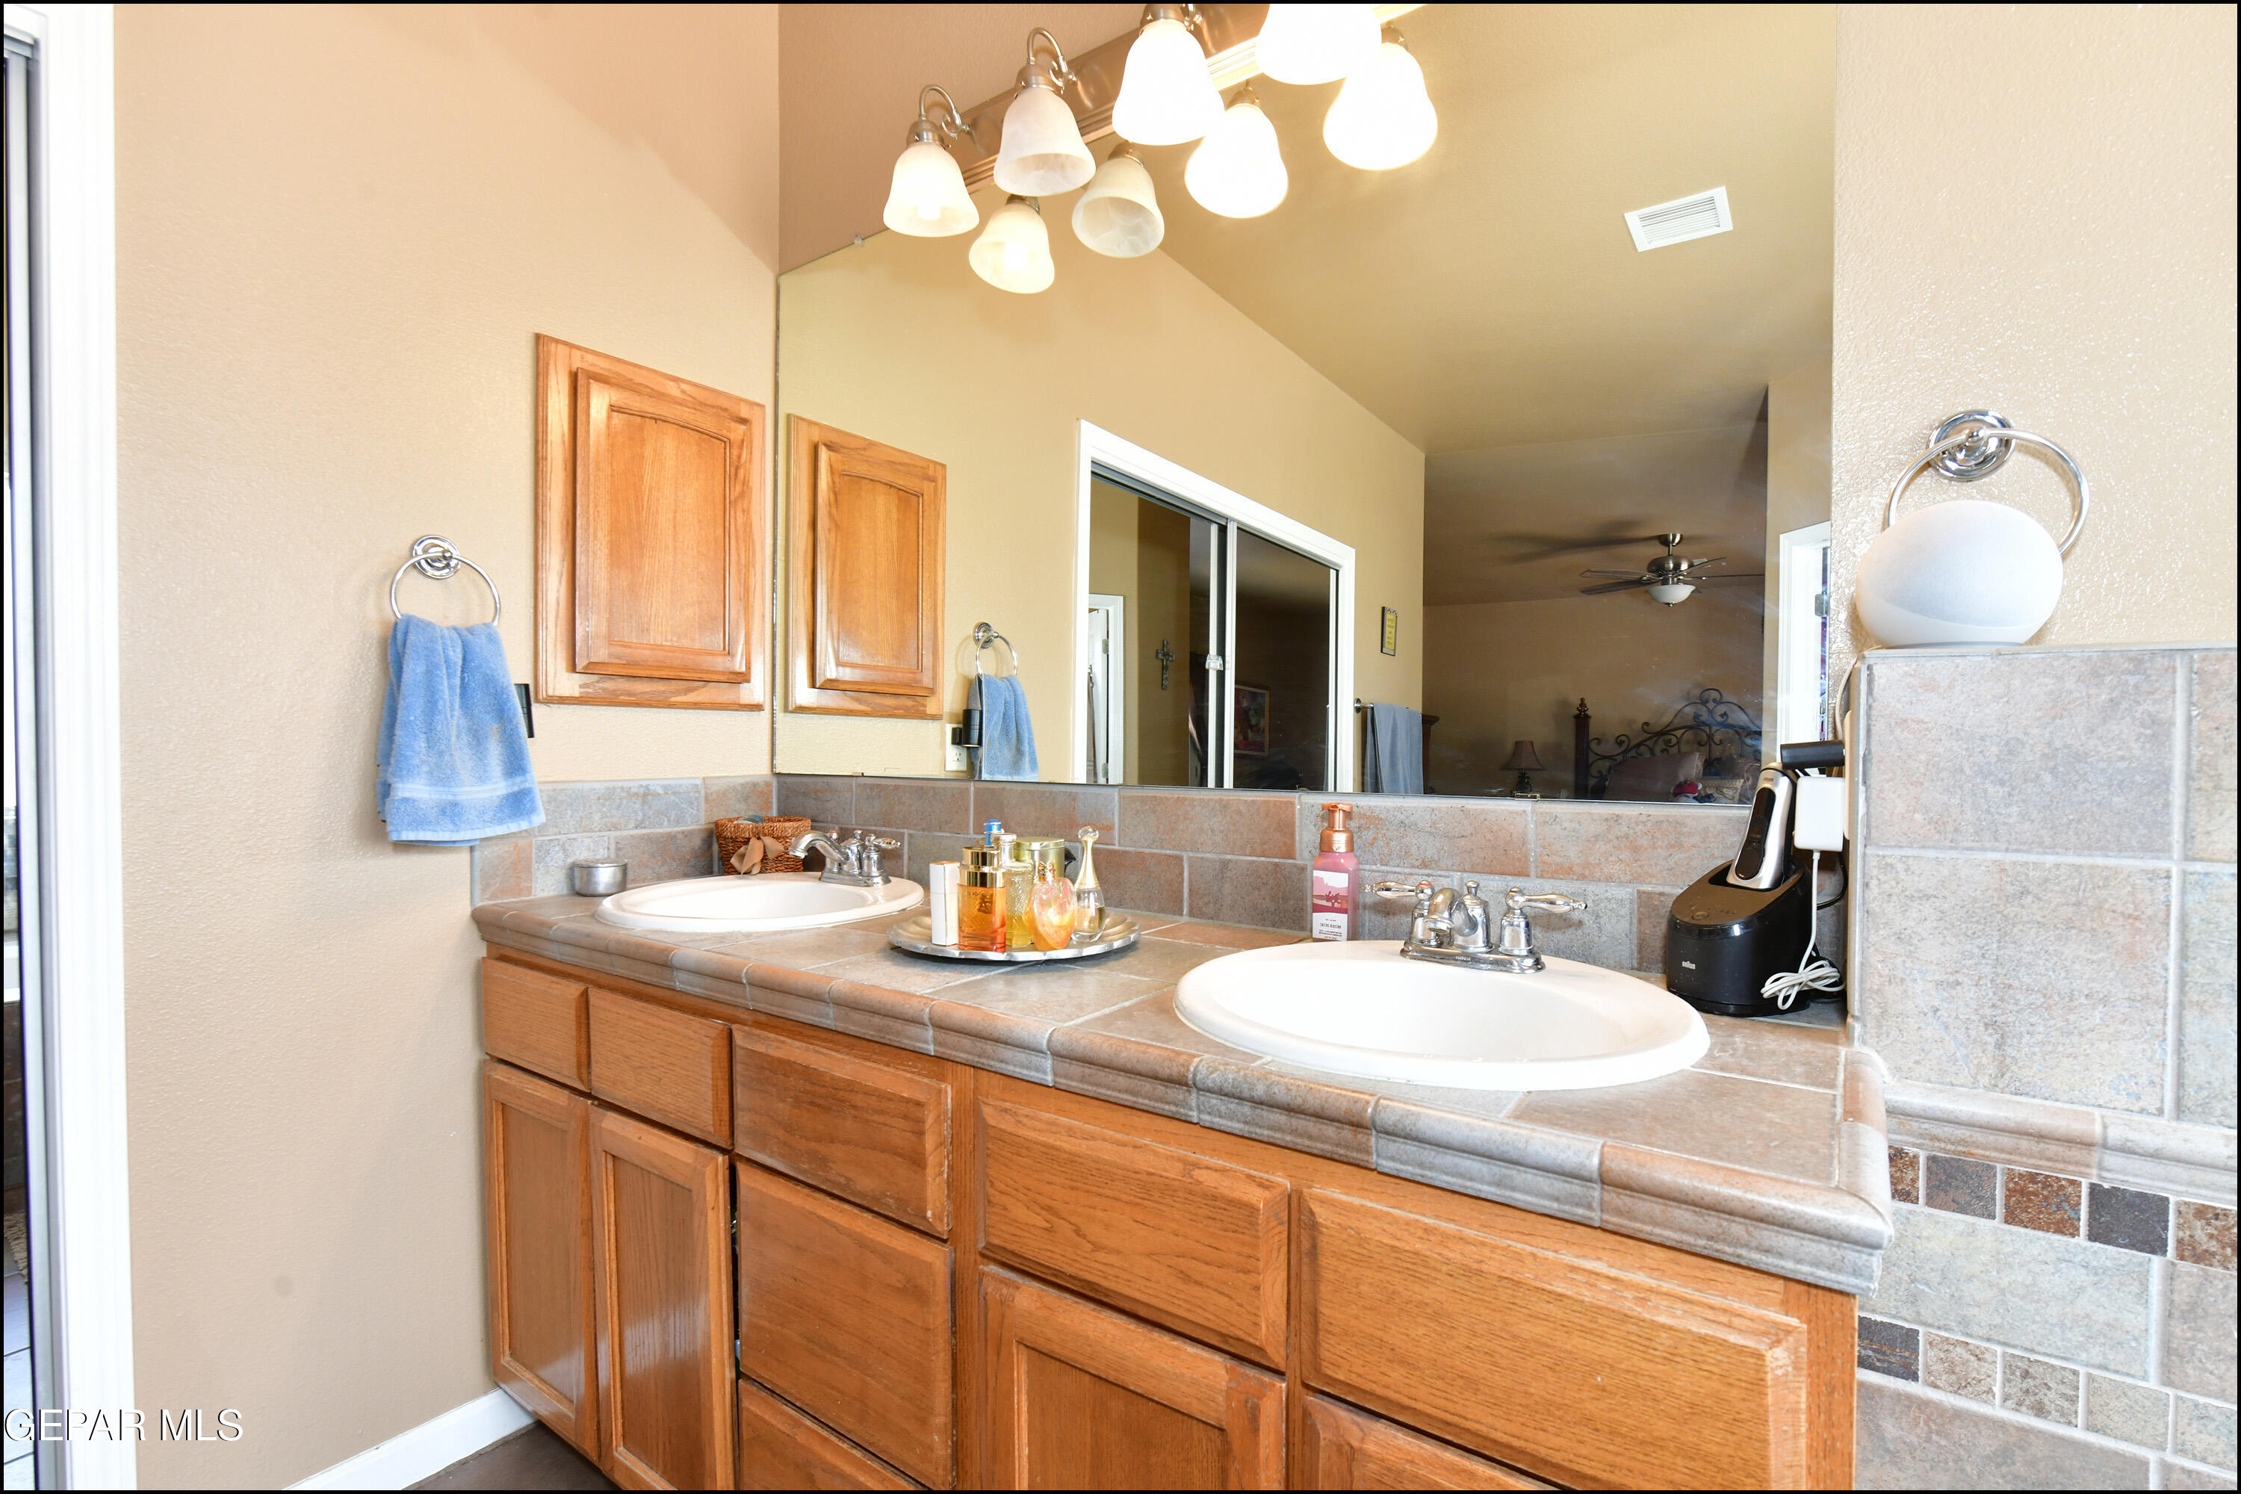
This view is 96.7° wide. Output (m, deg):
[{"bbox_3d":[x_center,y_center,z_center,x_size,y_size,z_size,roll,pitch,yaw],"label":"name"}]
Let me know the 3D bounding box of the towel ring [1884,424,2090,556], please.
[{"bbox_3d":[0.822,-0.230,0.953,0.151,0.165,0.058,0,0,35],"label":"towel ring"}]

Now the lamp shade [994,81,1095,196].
[{"bbox_3d":[-0.123,-0.938,1.526,0.158,0.131,0.158,0,0,0],"label":"lamp shade"}]

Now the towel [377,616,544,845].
[{"bbox_3d":[-0.997,-0.026,1.512,0.086,0.332,0.214,0,0,35],"label":"towel"}]

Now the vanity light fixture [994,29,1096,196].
[{"bbox_3d":[-0.114,-0.978,1.522,0.157,0.230,0.163,0,0,0],"label":"vanity light fixture"}]

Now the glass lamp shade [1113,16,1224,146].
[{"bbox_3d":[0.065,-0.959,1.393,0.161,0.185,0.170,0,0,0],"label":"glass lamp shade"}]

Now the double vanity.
[{"bbox_3d":[-0.144,0.686,1.310,1.790,0.882,0.587,0,0,35],"label":"double vanity"}]

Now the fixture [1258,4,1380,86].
[{"bbox_3d":[0.250,-0.942,1.254,0.158,0.138,0.157,0,0,0],"label":"fixture"}]

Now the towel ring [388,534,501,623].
[{"bbox_3d":[-1.049,-0.238,1.544,0.068,0.180,0.151,0,0,35],"label":"towel ring"}]

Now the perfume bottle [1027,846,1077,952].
[{"bbox_3d":[-0.083,0.185,1.221,0.060,0.128,0.044,0,0,-23],"label":"perfume bottle"}]

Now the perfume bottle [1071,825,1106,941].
[{"bbox_3d":[-0.042,0.174,1.280,0.044,0.146,0.044,0,0,0],"label":"perfume bottle"}]

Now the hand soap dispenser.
[{"bbox_3d":[0.287,0.166,1.313,0.056,0.183,0.050,0,0,35],"label":"hand soap dispenser"}]

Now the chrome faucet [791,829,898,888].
[{"bbox_3d":[-0.476,0.185,1.643,0.214,0.084,0.170,0,0,35],"label":"chrome faucet"}]

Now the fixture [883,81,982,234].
[{"bbox_3d":[-0.310,-0.981,1.657,0.157,0.232,0.164,0,0,0],"label":"fixture"}]

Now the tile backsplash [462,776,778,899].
[{"bbox_3d":[-0.874,0.154,1.823,0.013,0.194,0.565,0,0,35],"label":"tile backsplash"}]

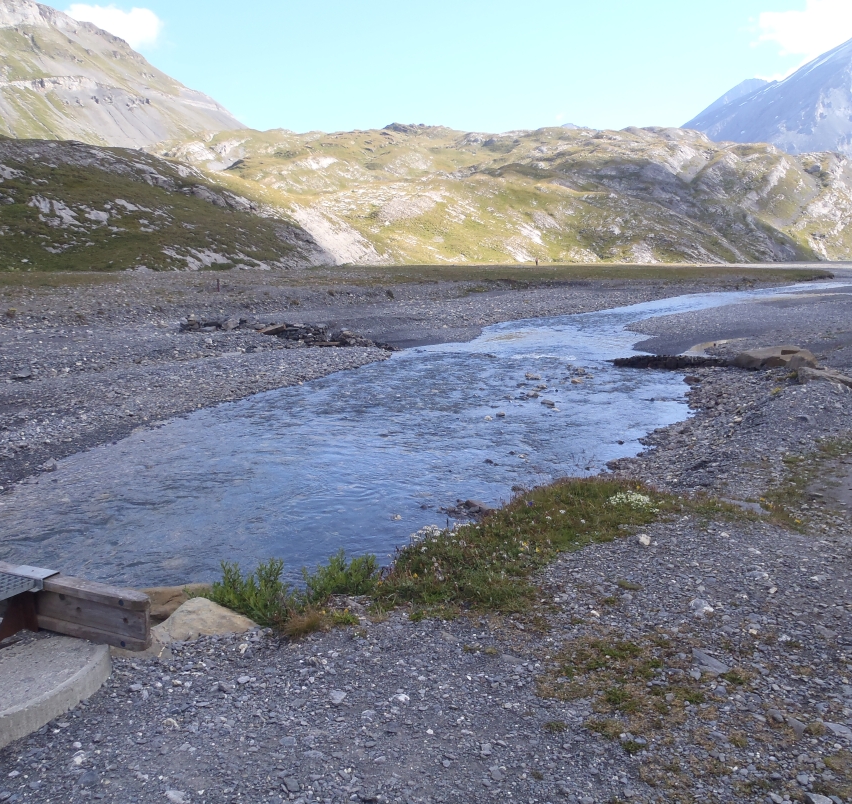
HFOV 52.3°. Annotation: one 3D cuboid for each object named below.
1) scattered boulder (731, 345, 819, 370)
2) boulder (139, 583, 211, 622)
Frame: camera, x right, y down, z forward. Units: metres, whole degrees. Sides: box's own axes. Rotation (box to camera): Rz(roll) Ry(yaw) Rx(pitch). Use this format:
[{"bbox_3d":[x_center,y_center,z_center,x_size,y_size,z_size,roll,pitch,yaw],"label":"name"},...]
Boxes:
[{"bbox_3d":[5.603,-0.713,13.900,1.220,0.360,0.800,1,9,5],"label":"scattered boulder"},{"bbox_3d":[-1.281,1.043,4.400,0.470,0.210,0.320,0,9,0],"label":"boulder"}]

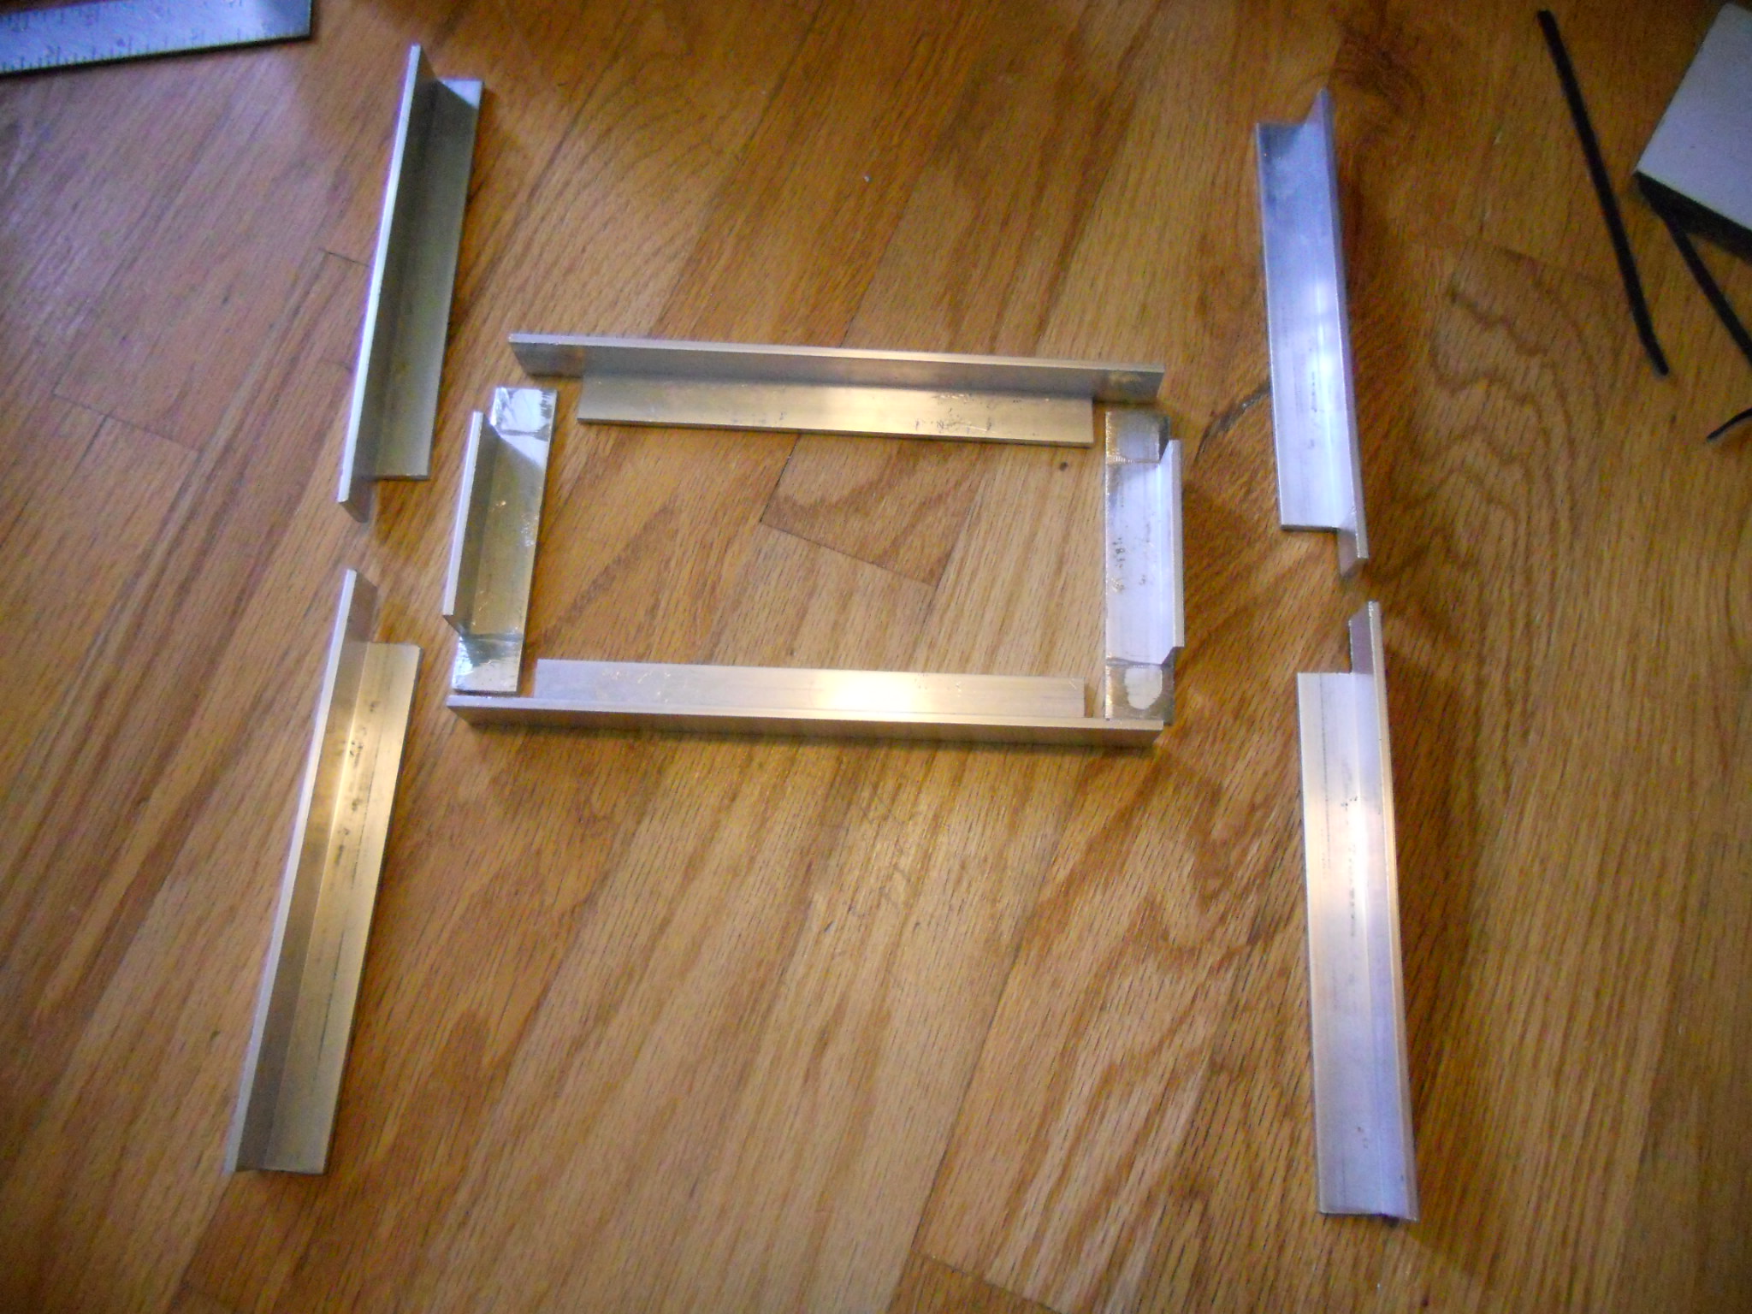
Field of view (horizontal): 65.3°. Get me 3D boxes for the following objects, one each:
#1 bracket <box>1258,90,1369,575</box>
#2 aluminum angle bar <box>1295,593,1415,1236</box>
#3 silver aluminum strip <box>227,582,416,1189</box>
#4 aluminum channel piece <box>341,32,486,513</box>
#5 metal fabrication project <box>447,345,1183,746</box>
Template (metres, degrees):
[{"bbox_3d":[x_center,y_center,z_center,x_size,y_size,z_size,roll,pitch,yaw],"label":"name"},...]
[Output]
[{"bbox_3d":[0.133,-0.101,0.418,0.019,0.019,0.158,1,74,2],"label":"bracket"},{"bbox_3d":[0.128,0.065,0.368,0.019,0.019,0.162,2,74,2],"label":"aluminum angle bar"},{"bbox_3d":[-0.150,0.057,0.380,0.019,0.019,0.165,4,74,3],"label":"silver aluminum strip"},{"bbox_3d":[-0.145,-0.120,0.432,0.019,0.019,0.161,2,74,2],"label":"aluminum channel piece"},{"bbox_3d":[-0.017,-0.035,0.403,0.210,0.019,0.117,2,74,3],"label":"metal fabrication project"}]

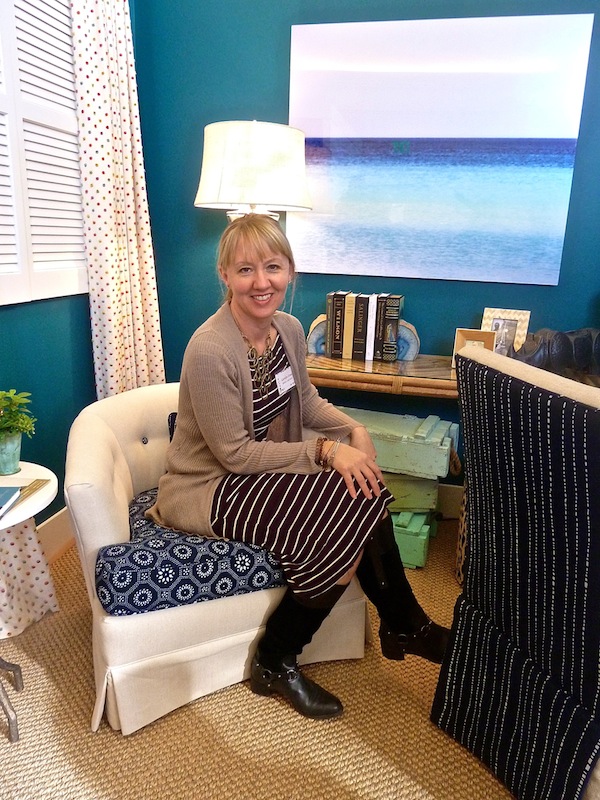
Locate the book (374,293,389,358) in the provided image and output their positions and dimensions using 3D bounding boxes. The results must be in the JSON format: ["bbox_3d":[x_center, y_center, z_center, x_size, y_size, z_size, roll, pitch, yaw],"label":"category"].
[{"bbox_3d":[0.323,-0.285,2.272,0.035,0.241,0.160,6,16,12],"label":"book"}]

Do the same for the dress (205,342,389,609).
[{"bbox_3d":[-0.039,0.141,1.483,0.560,0.700,0.420,15,20,39],"label":"dress"}]

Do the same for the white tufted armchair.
[{"bbox_3d":[-0.274,0.347,1.734,0.760,0.720,0.720,-5,17,-25],"label":"white tufted armchair"}]

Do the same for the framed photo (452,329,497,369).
[{"bbox_3d":[0.648,-0.187,2.145,0.141,0.148,0.030,6,10,15],"label":"framed photo"}]

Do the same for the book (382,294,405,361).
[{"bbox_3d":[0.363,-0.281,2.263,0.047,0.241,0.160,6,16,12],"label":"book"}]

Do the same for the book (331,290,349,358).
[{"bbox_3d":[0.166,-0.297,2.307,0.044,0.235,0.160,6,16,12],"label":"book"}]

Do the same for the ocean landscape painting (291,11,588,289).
[{"bbox_3d":[0.476,-0.928,2.207,1.067,0.910,0.030,6,16,12],"label":"ocean landscape painting"}]

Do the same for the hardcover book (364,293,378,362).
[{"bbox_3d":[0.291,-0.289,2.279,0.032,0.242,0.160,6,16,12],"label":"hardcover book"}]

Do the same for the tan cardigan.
[{"bbox_3d":[-0.099,0.043,1.489,0.480,0.590,0.460,-9,19,-35],"label":"tan cardigan"}]

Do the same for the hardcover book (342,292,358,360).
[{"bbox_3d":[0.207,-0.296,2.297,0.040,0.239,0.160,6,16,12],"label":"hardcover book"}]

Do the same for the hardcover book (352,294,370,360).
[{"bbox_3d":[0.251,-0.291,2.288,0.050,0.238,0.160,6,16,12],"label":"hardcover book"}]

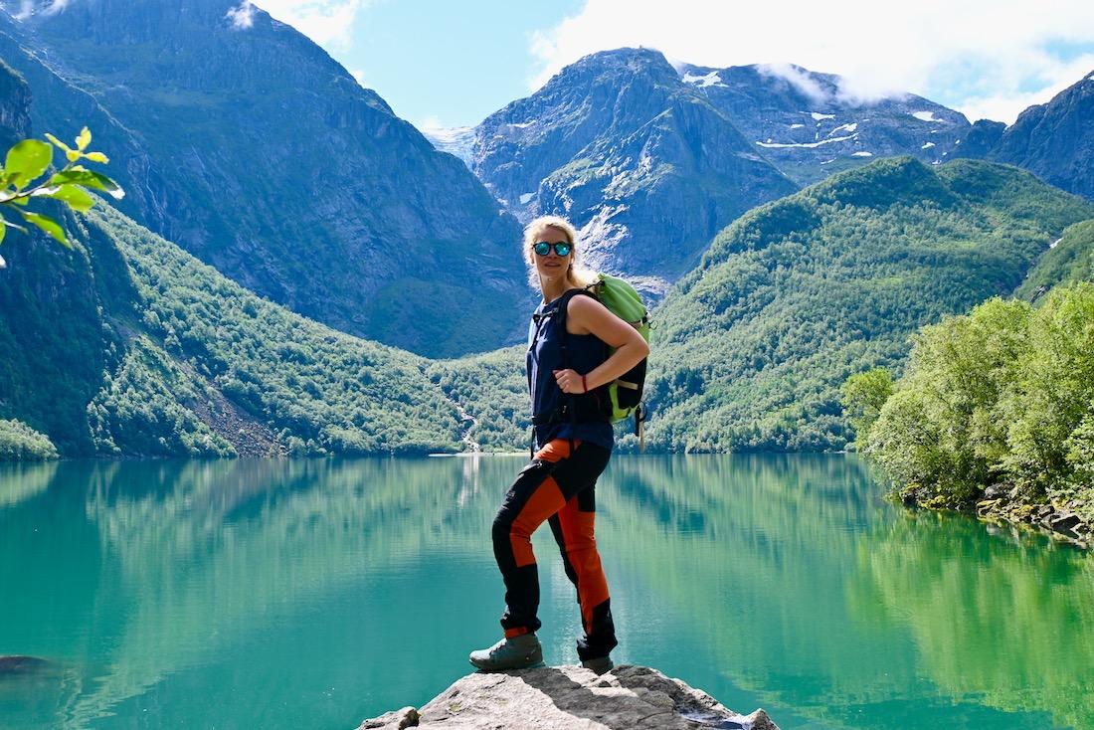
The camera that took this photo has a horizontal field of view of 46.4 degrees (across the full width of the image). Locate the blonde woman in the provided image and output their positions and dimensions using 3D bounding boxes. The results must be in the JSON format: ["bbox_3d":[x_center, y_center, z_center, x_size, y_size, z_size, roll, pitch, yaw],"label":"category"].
[{"bbox_3d":[0.045,0.280,4.670,0.620,1.660,0.480,1,-4,-17],"label":"blonde woman"}]

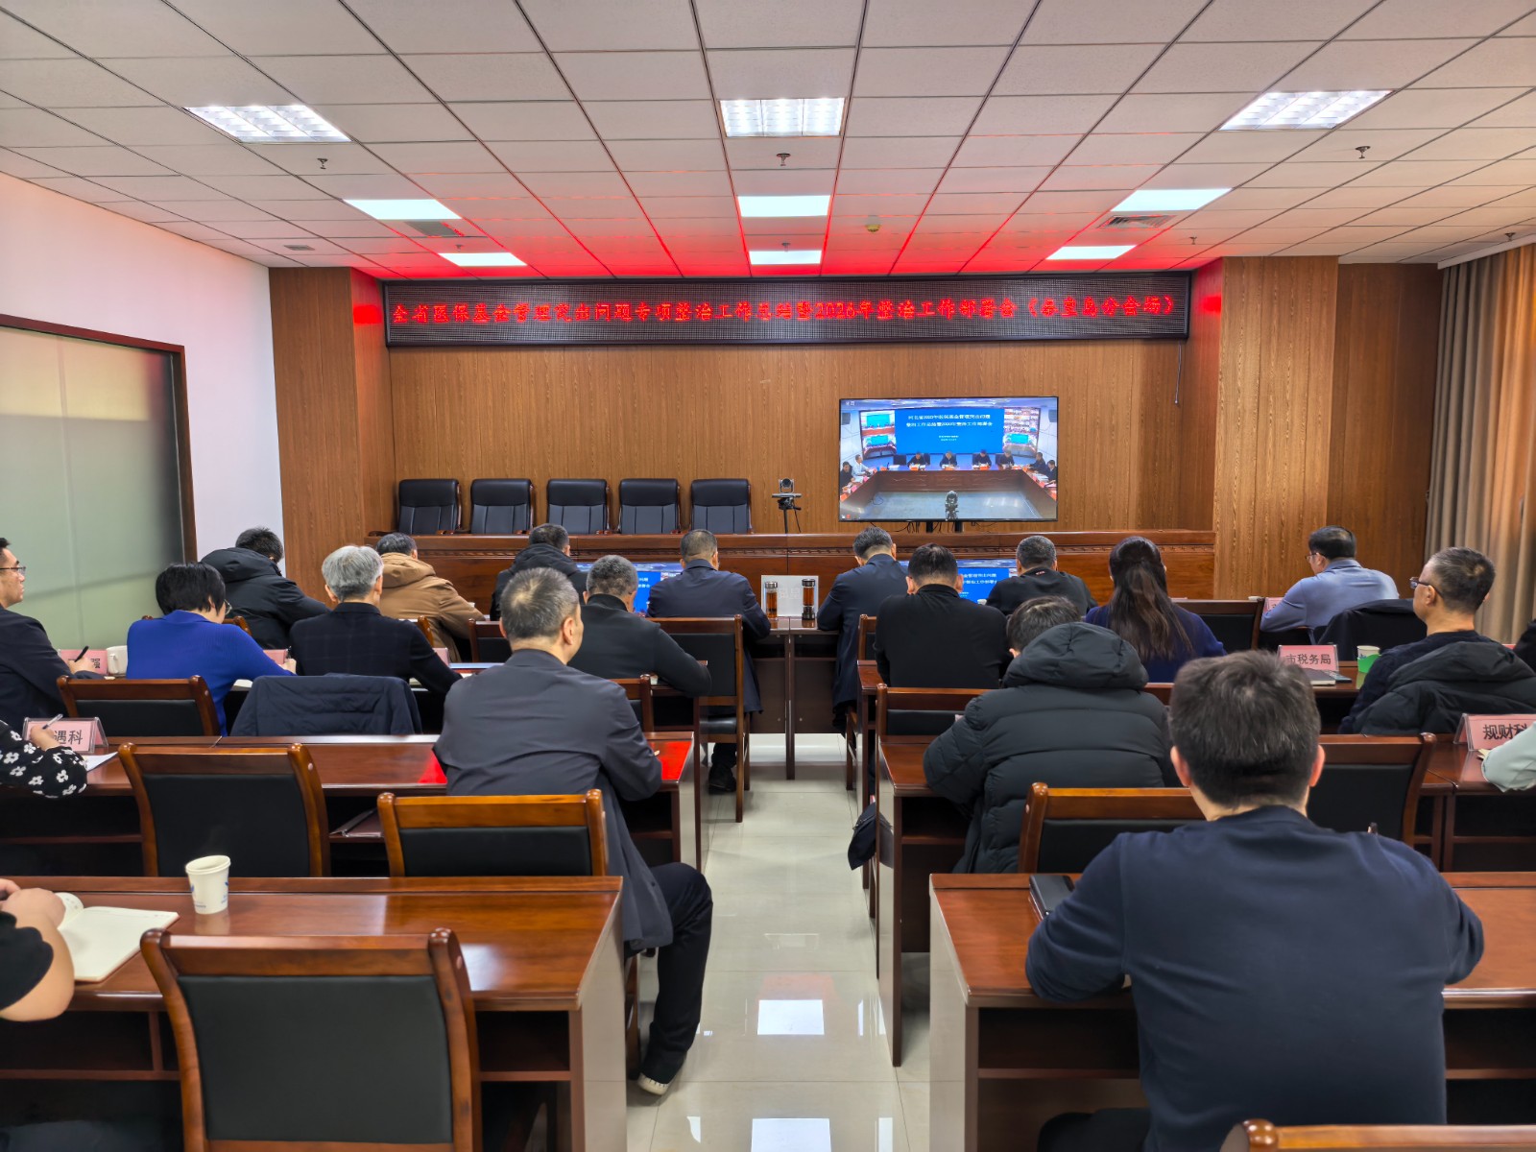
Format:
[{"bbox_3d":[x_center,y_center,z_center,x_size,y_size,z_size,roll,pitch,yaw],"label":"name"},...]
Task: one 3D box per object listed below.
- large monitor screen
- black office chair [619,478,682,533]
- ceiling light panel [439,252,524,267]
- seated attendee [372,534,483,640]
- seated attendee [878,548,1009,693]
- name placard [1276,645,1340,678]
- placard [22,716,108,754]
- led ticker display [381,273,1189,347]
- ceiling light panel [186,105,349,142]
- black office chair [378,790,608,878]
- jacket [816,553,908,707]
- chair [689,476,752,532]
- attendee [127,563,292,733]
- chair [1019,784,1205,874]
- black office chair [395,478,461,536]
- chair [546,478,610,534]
[{"bbox_3d":[1.568,-1.008,9.245,1.900,1.080,0.080,0,6,1],"label":"large monitor screen"},{"bbox_3d":[-1.004,-0.236,8.904,0.600,1.120,0.660,0,7,1],"label":"black office chair"},{"bbox_3d":[-2.258,-2.549,8.525,0.595,0.050,0.595,0,7,1],"label":"ceiling light panel"},{"bbox_3d":[-1.681,0.430,5.108,0.580,1.278,0.750,1,7,9],"label":"seated attendee"},{"bbox_3d":[0.604,0.542,3.816,0.500,1.320,0.750,0,7,1],"label":"seated attendee"},{"bbox_3d":[2.134,0.321,4.217,0.215,0.105,0.090,0,7,1],"label":"name placard"},{"bbox_3d":[-2.070,0.464,3.120,0.207,0.092,0.092,0,6,1],"label":"placard"},{"bbox_3d":[0.145,-2.323,9.328,6.999,0.570,0.120,0,6,1],"label":"led ticker display"},{"bbox_3d":[-2.416,-2.209,5.185,0.600,0.050,0.580,0,6,1],"label":"ceiling light panel"},{"bbox_3d":[-0.553,0.866,2.478,0.460,0.910,0.540,0,6,1],"label":"black office chair"},{"bbox_3d":[0.512,0.248,5.093,0.550,0.710,0.520,0,6,-1],"label":"jacket"},{"bbox_3d":[-0.400,-0.274,8.967,0.620,1.100,0.660,0,7,1],"label":"chair"},{"bbox_3d":[-1.898,0.566,3.788,0.520,1.240,0.680,1,7,9],"label":"attendee"},{"bbox_3d":[0.780,0.882,2.558,0.470,0.930,0.550,0,7,1],"label":"chair"},{"bbox_3d":[-2.934,-0.260,9.020,0.620,1.100,0.660,0,7,1],"label":"black office chair"},{"bbox_3d":[-1.643,-0.255,9.063,0.610,1.120,0.660,0,6,1],"label":"chair"}]

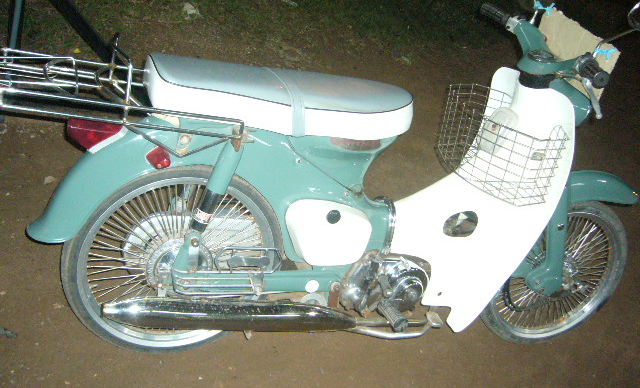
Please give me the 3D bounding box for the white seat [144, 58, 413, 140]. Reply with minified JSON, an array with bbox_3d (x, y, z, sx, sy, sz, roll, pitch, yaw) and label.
[{"bbox_3d":[-0.072,-0.217,1.472,0.650,0.110,0.250,5,22,-24],"label":"white seat"}]

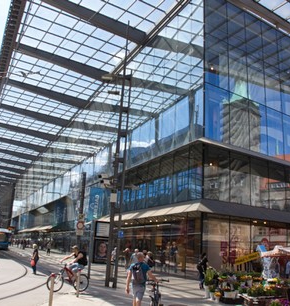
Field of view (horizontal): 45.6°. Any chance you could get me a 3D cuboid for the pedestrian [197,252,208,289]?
[{"bbox_3d":[2.791,5.683,16.618,0.480,1.680,0.500,11,-18,-27],"label":"pedestrian"}]

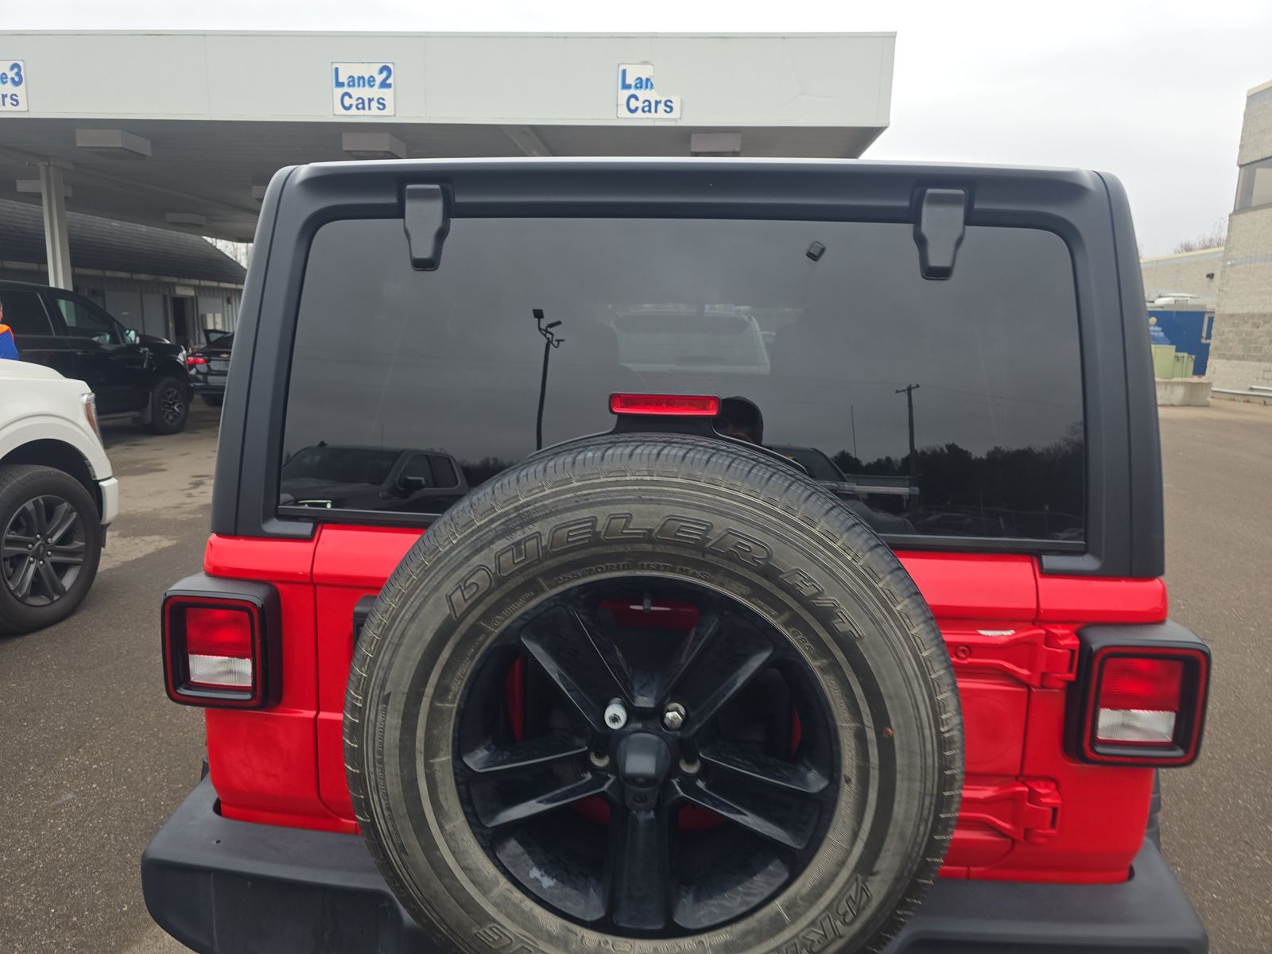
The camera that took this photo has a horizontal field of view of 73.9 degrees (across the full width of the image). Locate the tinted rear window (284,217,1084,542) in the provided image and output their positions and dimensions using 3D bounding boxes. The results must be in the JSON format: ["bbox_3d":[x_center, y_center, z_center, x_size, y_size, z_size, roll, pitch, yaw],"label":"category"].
[{"bbox_3d":[0.059,-0.155,1.326,1.260,0.485,0.050,2,2,4],"label":"tinted rear window"}]

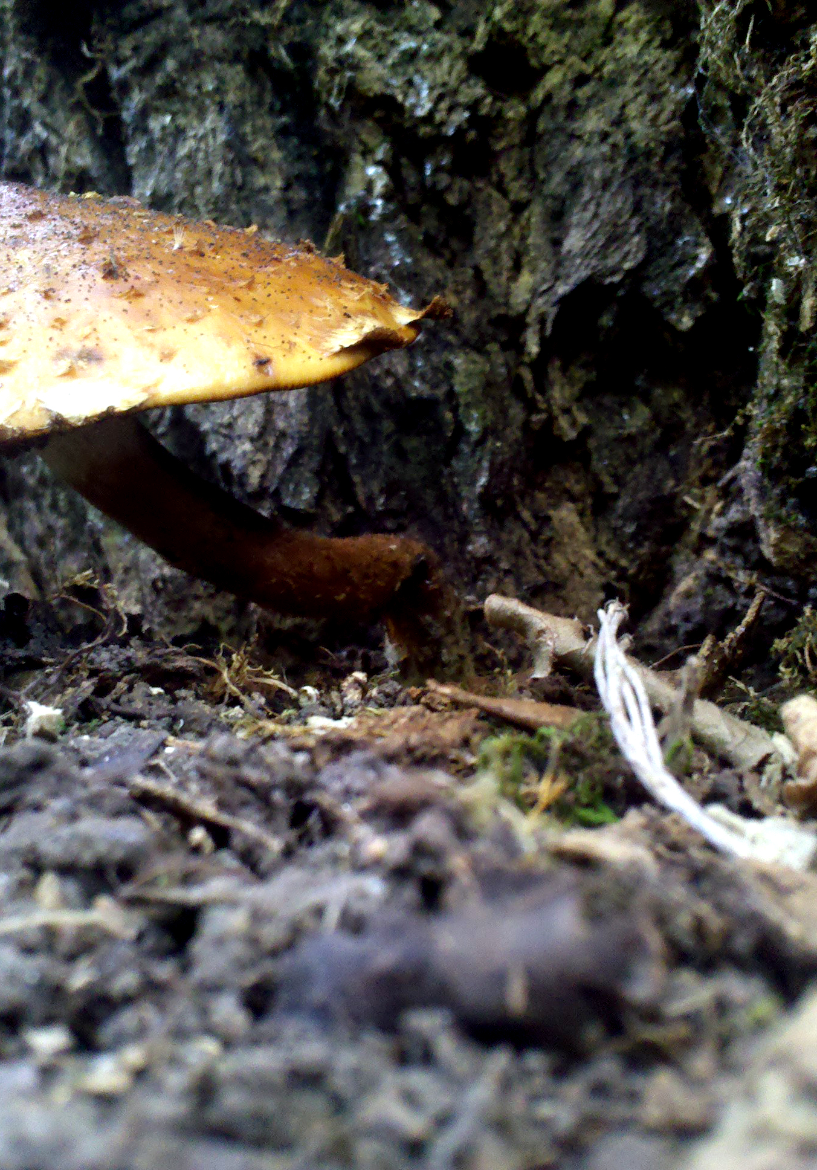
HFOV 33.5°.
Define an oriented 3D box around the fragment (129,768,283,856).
[{"bbox_3d":[-0.020,0.023,0.136,0.022,0.002,0.002,14,13,36],"label":"fragment"}]

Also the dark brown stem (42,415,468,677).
[{"bbox_3d":[-0.024,-0.007,0.203,0.064,0.041,0.018,0,5,0],"label":"dark brown stem"}]

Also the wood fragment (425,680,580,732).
[{"bbox_3d":[0.013,0.016,0.189,0.025,0.003,0.003,10,9,31],"label":"wood fragment"}]

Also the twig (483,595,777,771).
[{"bbox_3d":[0.030,0.013,0.195,0.006,0.007,0.054,-5,23,-43],"label":"twig"}]

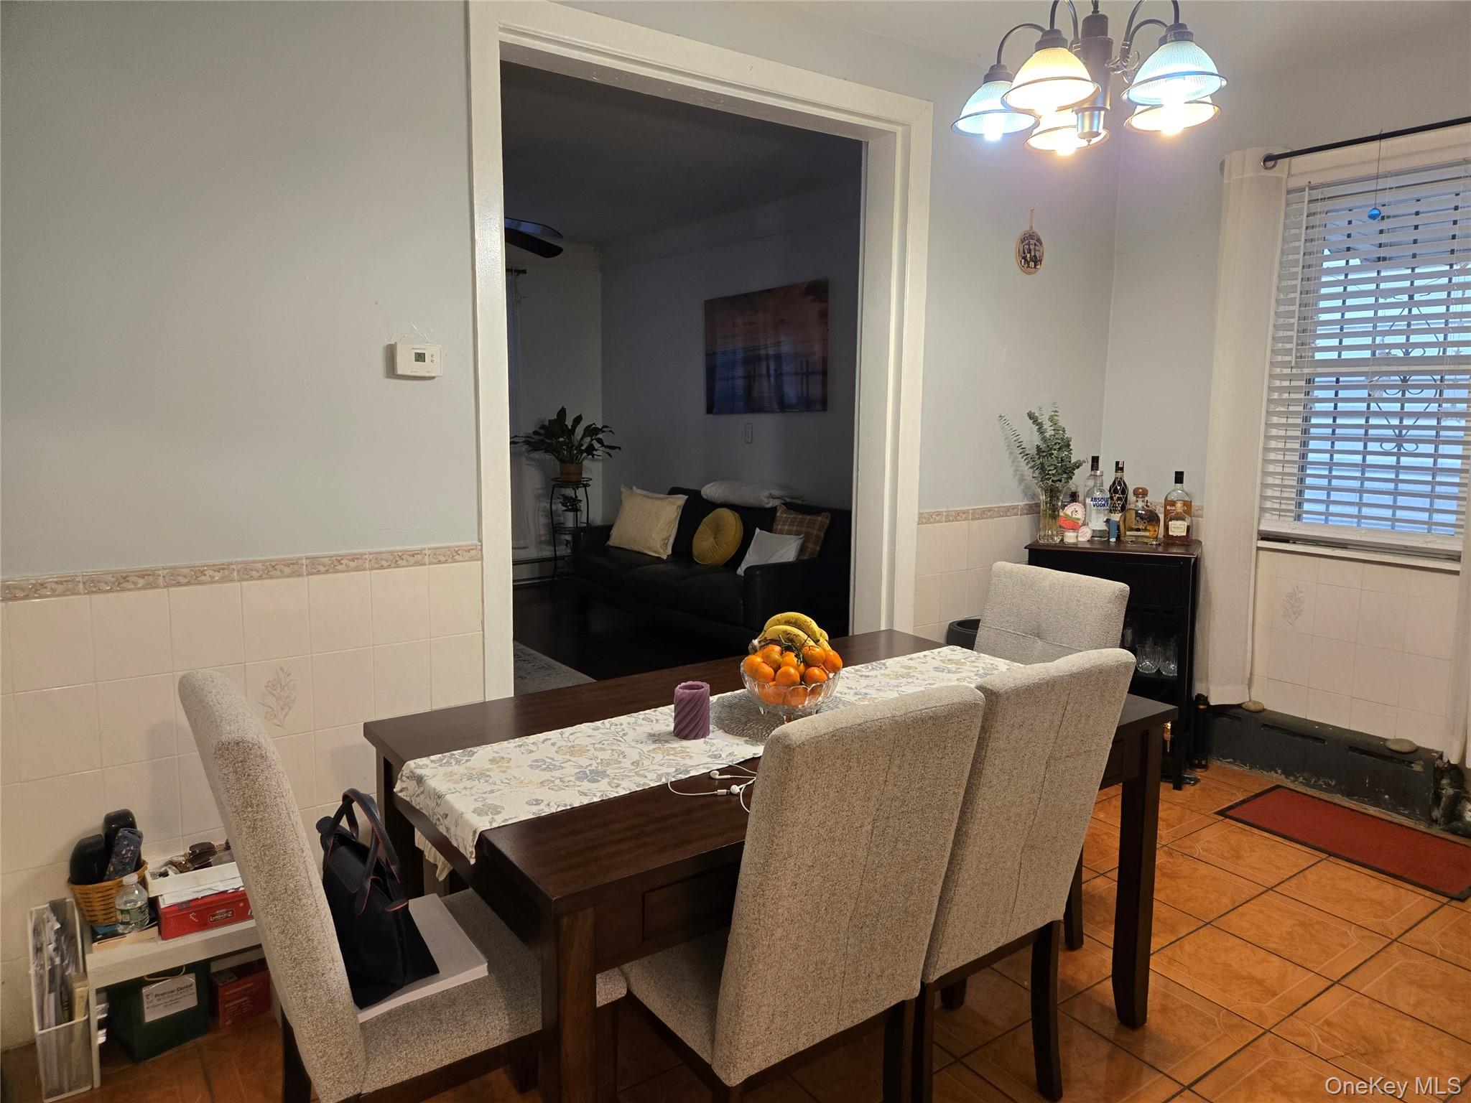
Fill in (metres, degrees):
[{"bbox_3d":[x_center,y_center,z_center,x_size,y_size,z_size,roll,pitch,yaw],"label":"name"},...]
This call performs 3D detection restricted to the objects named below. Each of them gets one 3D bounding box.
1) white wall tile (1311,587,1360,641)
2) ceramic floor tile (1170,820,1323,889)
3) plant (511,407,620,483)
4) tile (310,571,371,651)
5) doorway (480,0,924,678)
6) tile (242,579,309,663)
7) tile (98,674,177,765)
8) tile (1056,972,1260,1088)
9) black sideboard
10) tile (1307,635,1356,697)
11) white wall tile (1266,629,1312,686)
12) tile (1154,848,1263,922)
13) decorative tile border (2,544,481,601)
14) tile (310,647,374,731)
[{"bbox_3d":[2.262,0.232,3.671,0.010,0.200,0.150,-5,10,-37],"label":"white wall tile"},{"bbox_3d":[1.661,0.992,3.204,0.345,0.010,0.345,-5,10,-36],"label":"ceramic floor tile"},{"bbox_3d":[-1.302,-0.816,7.500,0.840,0.585,0.720,-1,9,-10],"label":"plant"},{"bbox_3d":[-1.006,0.154,2.486,0.150,0.200,0.010,-5,10,-37],"label":"tile"},{"bbox_3d":[-0.034,-0.291,3.187,1.710,2.500,0.170,-5,10,-36],"label":"doorway"},{"bbox_3d":[-1.118,0.166,2.385,0.150,0.200,0.010,-5,10,-36],"label":"tile"},{"bbox_3d":[-1.363,0.385,2.234,0.150,0.200,0.010,-6,11,-36],"label":"tile"},{"bbox_3d":[1.020,1.123,2.342,0.341,0.010,0.341,-5,10,-35],"label":"tile"},{"bbox_3d":[1.449,0.429,3.873,0.600,0.910,0.370,4,9,20],"label":"black sideboard"},{"bbox_3d":[2.244,0.430,3.670,0.010,0.199,0.151,-5,10,-35],"label":"tile"},{"bbox_3d":[2.156,0.412,3.793,0.010,0.199,0.151,-5,10,-35],"label":"white wall tile"},{"bbox_3d":[1.362,1.006,2.962,0.335,0.010,0.335,-5,10,-34],"label":"tile"},{"bbox_3d":[-1.130,0.045,2.353,1.110,0.048,0.012,-5,10,-36],"label":"decorative tile border"},{"bbox_3d":[-1.000,0.351,2.499,0.150,0.200,0.010,-6,11,-36],"label":"tile"}]

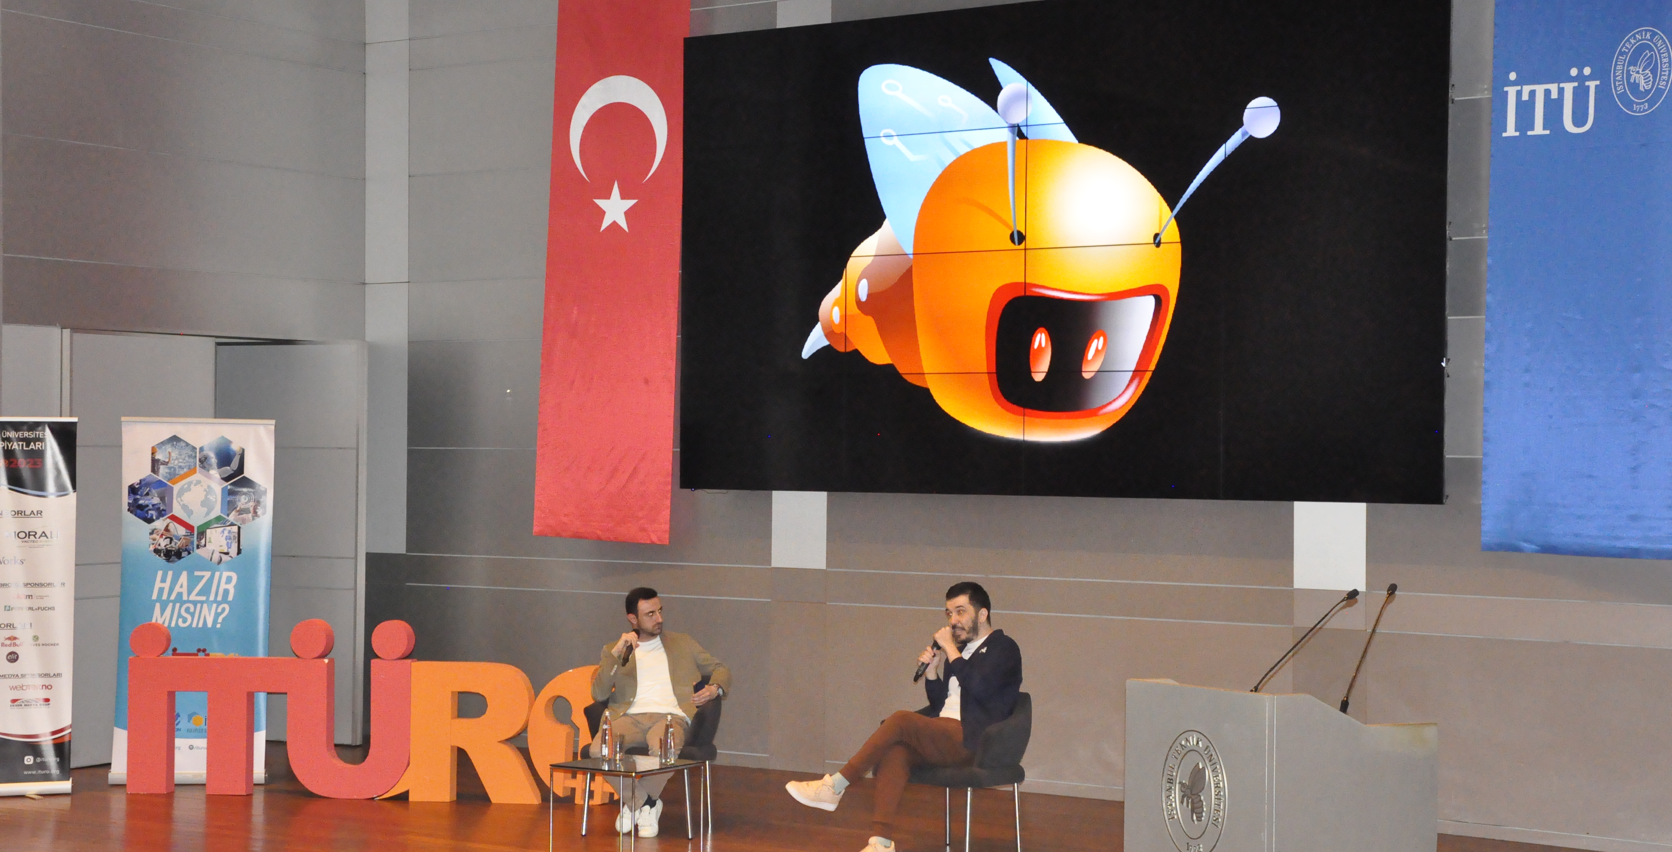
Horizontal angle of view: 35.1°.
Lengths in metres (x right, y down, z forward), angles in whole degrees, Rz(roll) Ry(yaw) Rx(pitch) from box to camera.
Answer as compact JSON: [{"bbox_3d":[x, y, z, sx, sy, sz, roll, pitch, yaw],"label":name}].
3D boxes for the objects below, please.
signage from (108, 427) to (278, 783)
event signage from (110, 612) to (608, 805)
[{"bbox_3d":[-3.645,0.985,15.030,0.870,2.040,0.200,0,-1,5],"label":"signage"},{"bbox_3d":[-2.440,1.535,14.390,2.920,0.955,0.150,0,-1,11],"label":"event signage"}]

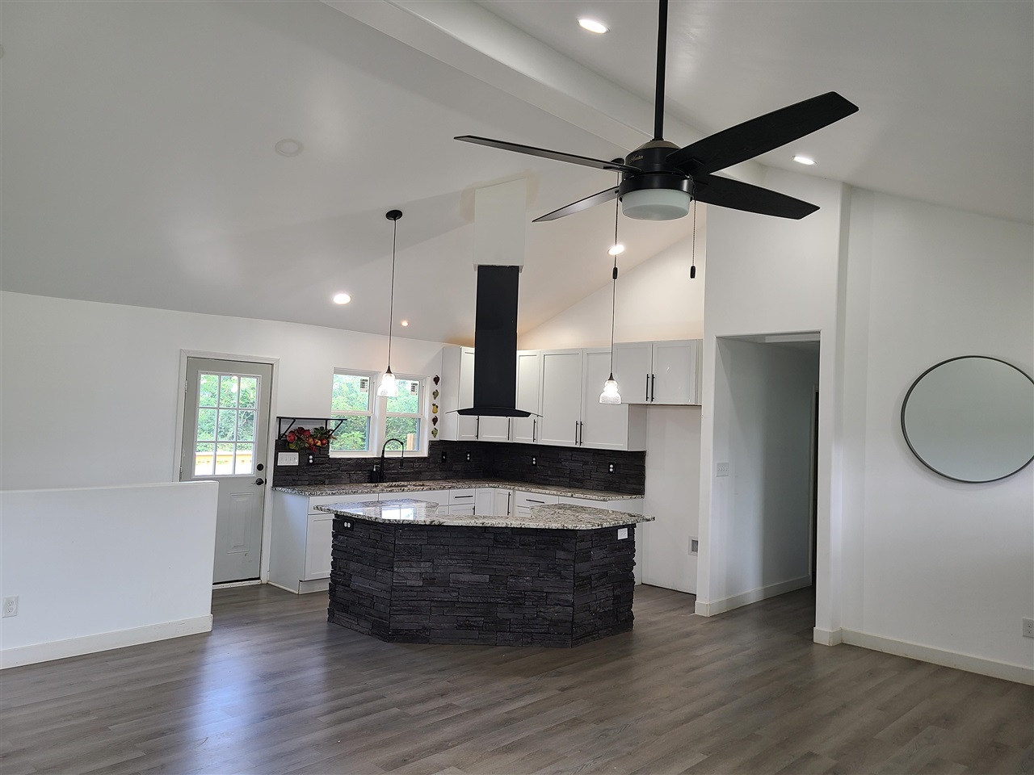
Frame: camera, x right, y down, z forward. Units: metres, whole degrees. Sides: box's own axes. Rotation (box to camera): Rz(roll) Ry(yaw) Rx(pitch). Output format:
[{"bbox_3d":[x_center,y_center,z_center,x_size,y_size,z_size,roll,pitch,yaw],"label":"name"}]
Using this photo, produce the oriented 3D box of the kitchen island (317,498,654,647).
[{"bbox_3d":[-0.280,1.459,6.307,2.741,0.902,1.526,2,-2,0],"label":"kitchen island"}]

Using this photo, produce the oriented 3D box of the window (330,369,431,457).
[{"bbox_3d":[-1.505,0.302,8.525,0.110,0.927,1.281,0,-3,45],"label":"window"}]

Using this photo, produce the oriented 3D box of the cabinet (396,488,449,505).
[{"bbox_3d":[-1.289,1.506,8.201,0.653,0.873,0.914,0,-3,45],"label":"cabinet"}]

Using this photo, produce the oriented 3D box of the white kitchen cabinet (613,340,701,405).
[{"bbox_3d":[1.505,-0.123,7.532,0.975,0.598,0.588,0,-3,45],"label":"white kitchen cabinet"}]

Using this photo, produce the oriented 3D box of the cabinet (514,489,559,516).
[{"bbox_3d":[0.396,1.566,8.410,0.648,0.876,0.630,0,-3,43],"label":"cabinet"}]

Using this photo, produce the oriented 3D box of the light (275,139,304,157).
[{"bbox_3d":[-1.500,-1.583,5.120,0.190,0.025,0.190,4,-23,-45],"label":"light"}]

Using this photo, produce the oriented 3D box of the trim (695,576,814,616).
[{"bbox_3d":[2.335,1.984,7.499,0.139,0.115,2.042,0,-3,45],"label":"trim"}]

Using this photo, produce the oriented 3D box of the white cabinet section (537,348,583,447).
[{"bbox_3d":[0.570,0.116,8.553,0.629,1.055,0.330,0,-3,44],"label":"white cabinet section"}]

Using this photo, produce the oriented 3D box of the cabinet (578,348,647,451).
[{"bbox_3d":[1.014,0.115,8.154,0.614,1.060,0.322,0,-3,43],"label":"cabinet"}]

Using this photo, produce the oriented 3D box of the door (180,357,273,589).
[{"bbox_3d":[-2.710,0.793,7.227,0.051,2.090,0.824,0,-3,45],"label":"door"}]

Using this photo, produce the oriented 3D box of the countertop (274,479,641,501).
[{"bbox_3d":[-0.530,1.064,7.782,2.322,0.036,2.975,0,-3,45],"label":"countertop"}]

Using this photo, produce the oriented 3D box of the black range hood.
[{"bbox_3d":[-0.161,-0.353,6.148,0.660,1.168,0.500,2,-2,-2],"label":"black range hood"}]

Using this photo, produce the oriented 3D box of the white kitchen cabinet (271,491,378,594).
[{"bbox_3d":[-1.839,1.436,7.407,0.630,0.876,0.762,0,-3,43],"label":"white kitchen cabinet"}]

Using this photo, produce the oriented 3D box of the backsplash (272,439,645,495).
[{"bbox_3d":[-0.489,0.797,7.700,2.191,0.454,2.964,0,-3,43],"label":"backsplash"}]

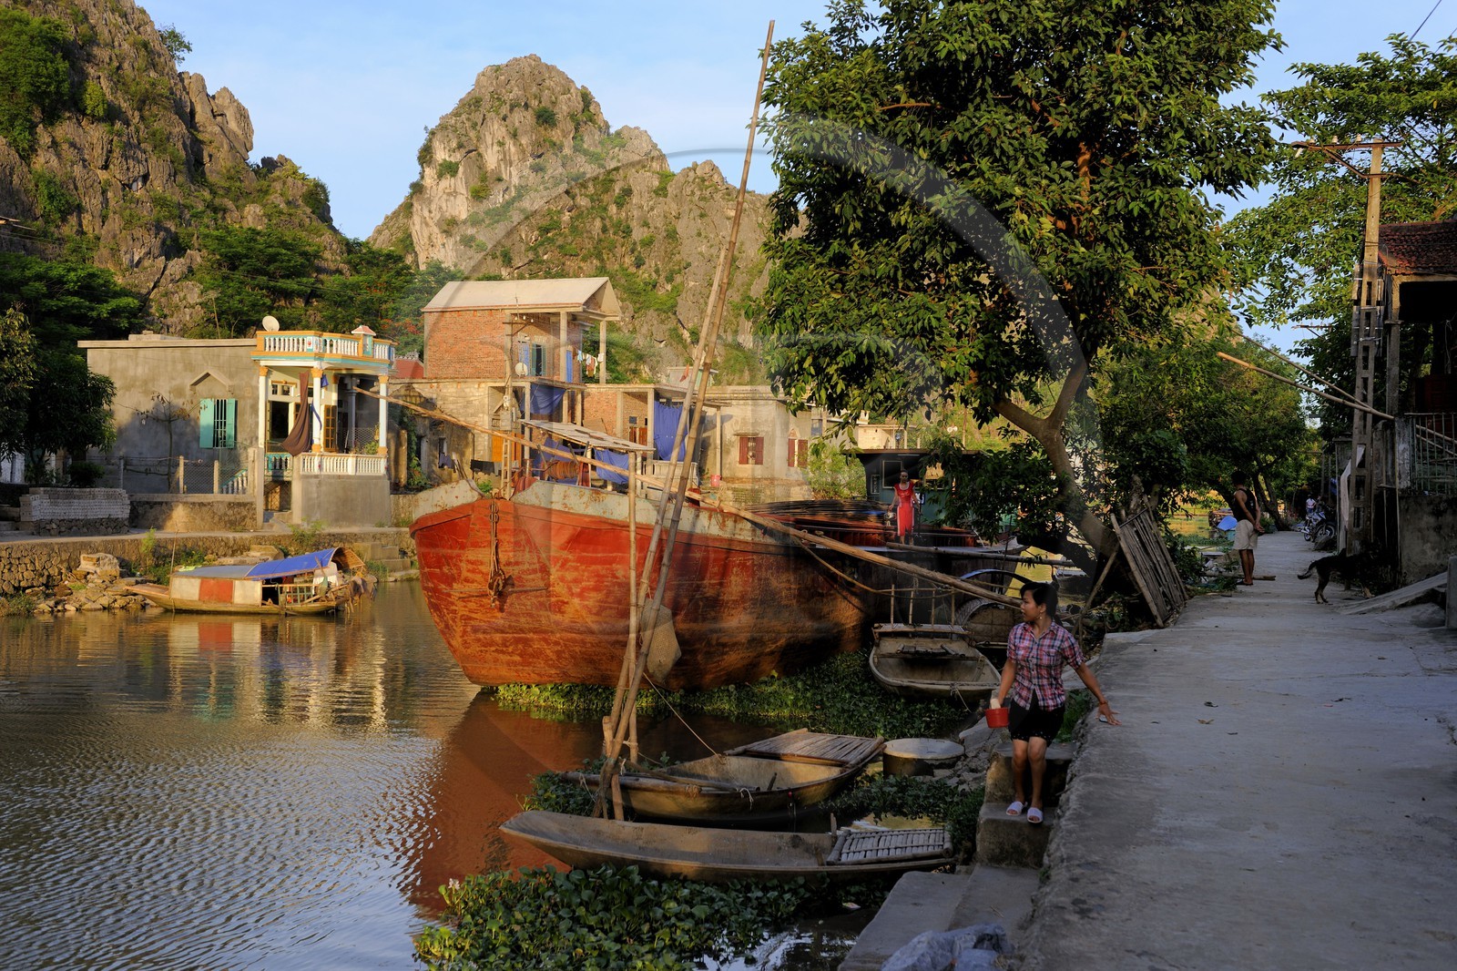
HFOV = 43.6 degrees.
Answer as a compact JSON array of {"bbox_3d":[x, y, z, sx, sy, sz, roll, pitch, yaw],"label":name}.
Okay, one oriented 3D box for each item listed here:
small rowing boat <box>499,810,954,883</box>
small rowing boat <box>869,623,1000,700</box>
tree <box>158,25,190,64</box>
[{"bbox_3d":[-0.030,2.480,12.250,3.000,0.520,1.100,0,0,2],"label":"small rowing boat"},{"bbox_3d":[2.500,2.210,22.300,1.450,0.650,3.600,0,0,5],"label":"small rowing boat"},{"bbox_3d":[-42.600,-33.900,140.000,2.800,3.200,2.700,0,0,0],"label":"tree"}]

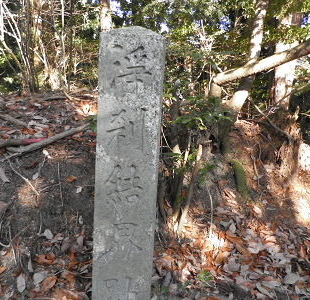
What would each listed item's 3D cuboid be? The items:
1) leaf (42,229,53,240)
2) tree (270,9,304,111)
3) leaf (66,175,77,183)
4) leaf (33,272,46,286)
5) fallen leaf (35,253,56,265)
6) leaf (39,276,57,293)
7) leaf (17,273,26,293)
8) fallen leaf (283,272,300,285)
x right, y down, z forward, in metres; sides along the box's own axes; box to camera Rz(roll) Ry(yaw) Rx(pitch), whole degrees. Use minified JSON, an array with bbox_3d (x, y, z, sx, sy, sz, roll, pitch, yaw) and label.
[{"bbox_3d":[-0.552,0.439,1.620,0.041,0.012,0.074,-35,60,-26],"label":"leaf"},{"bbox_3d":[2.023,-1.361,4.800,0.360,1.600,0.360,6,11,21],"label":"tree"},{"bbox_3d":[-0.585,0.206,2.199,0.085,0.015,0.061,-16,48,-17],"label":"leaf"},{"bbox_3d":[-0.628,0.705,1.700,0.058,0.015,0.077,24,50,21],"label":"leaf"},{"bbox_3d":[-0.534,0.531,1.522,0.095,0.020,0.054,-3,41,-5],"label":"fallen leaf"},{"bbox_3d":[-0.481,0.611,1.415,0.048,0.015,0.092,25,43,27],"label":"leaf"},{"bbox_3d":[-0.717,0.715,1.679,0.045,0.015,0.103,-8,46,-9],"label":"leaf"},{"bbox_3d":[0.640,0.601,1.458,0.098,0.015,0.044,-14,39,-21],"label":"fallen leaf"}]

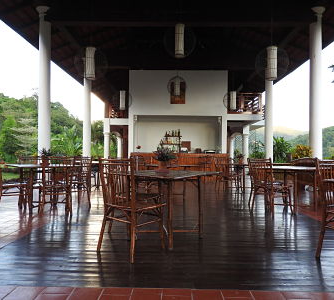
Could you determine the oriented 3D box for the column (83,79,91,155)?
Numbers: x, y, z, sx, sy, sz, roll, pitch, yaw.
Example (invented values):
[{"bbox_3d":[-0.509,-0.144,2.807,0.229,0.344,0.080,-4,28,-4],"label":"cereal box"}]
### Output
[{"bbox_3d":[-3.400,-1.285,11.844,0.420,5.200,0.420,0,-2,1],"label":"column"}]

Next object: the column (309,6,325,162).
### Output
[{"bbox_3d":[4.270,-1.477,7.948,0.440,5.350,0.440,0,-2,1],"label":"column"}]

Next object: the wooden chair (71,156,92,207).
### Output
[{"bbox_3d":[-1.689,0.576,5.020,0.520,0.935,0.480,1,-1,-42],"label":"wooden chair"}]

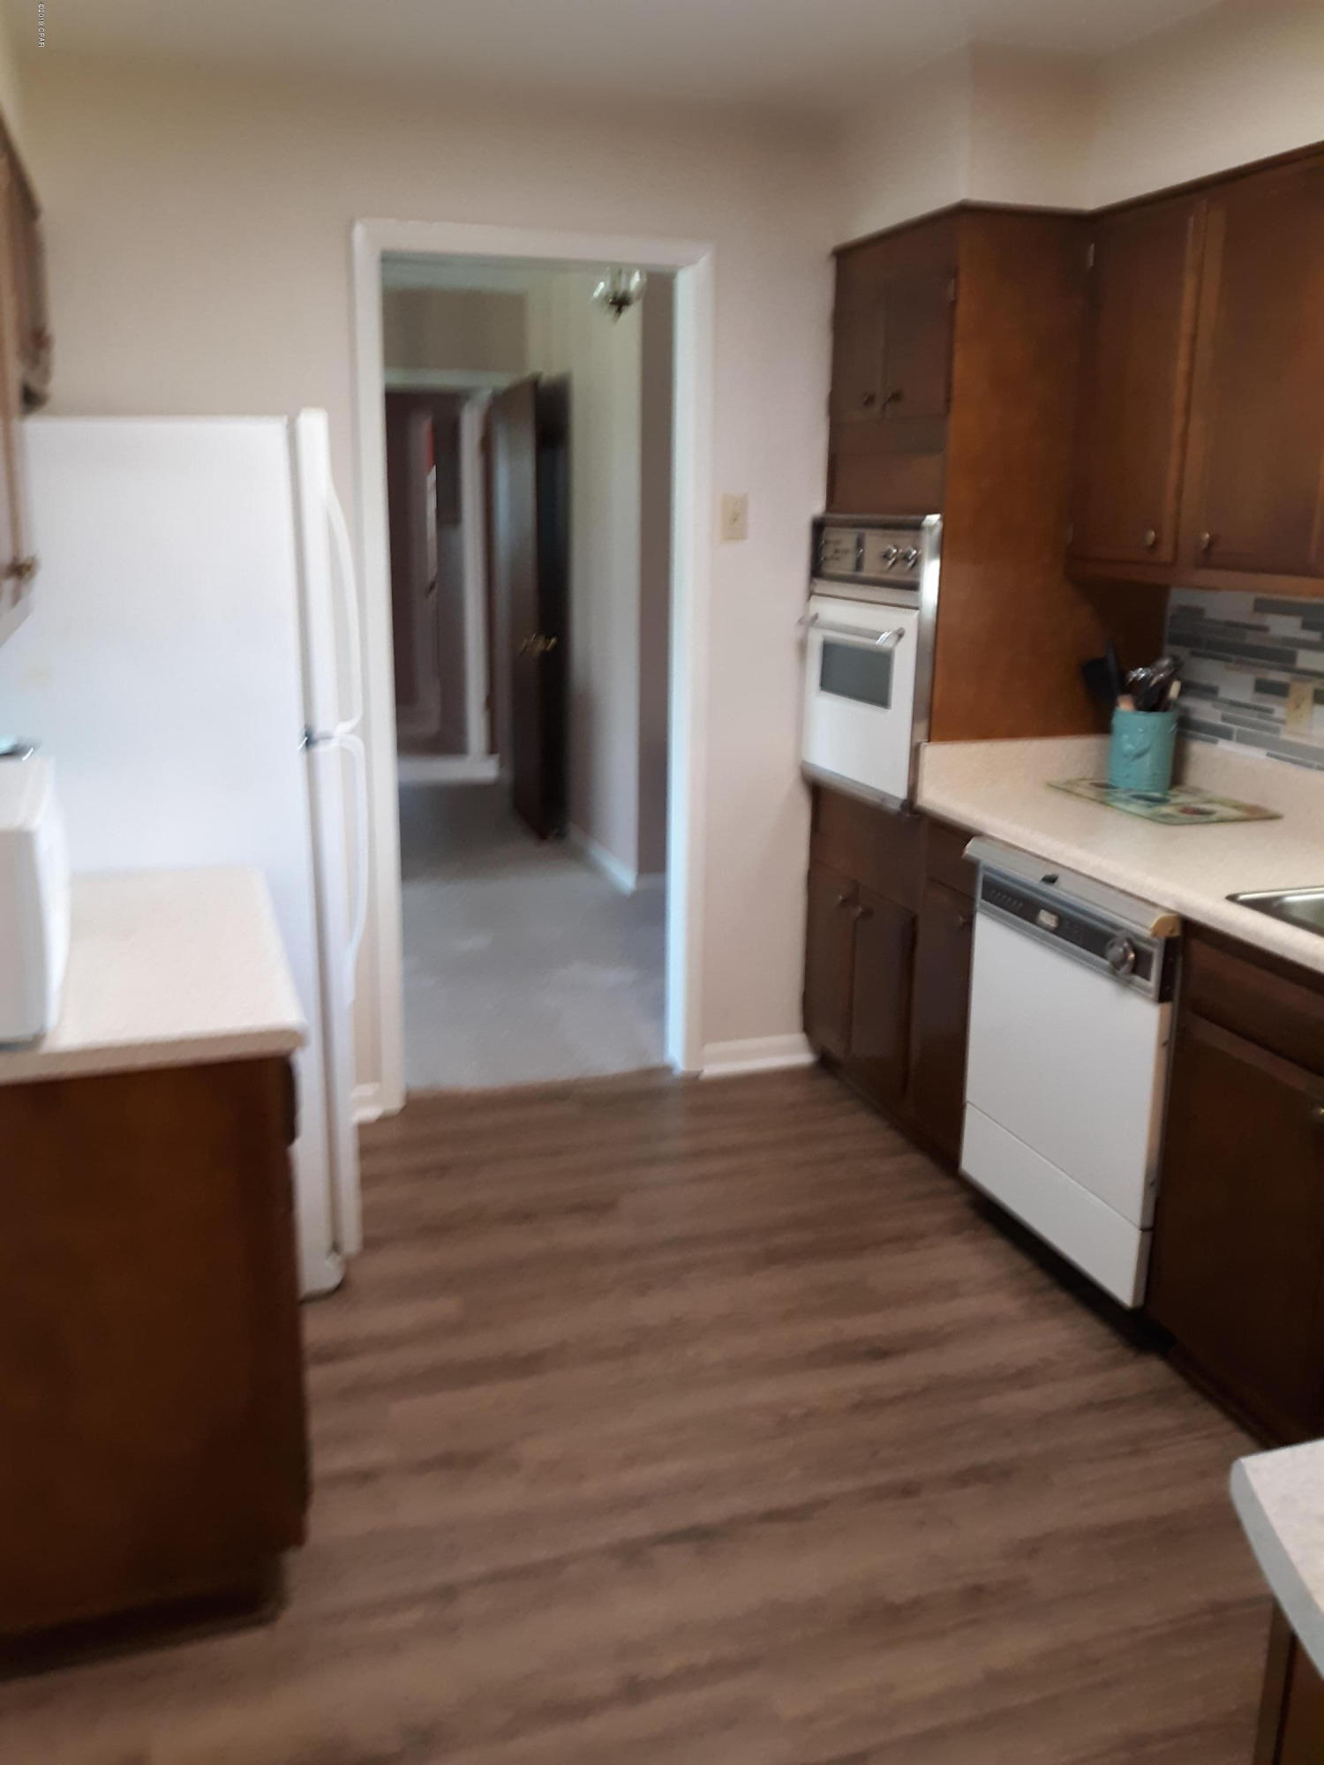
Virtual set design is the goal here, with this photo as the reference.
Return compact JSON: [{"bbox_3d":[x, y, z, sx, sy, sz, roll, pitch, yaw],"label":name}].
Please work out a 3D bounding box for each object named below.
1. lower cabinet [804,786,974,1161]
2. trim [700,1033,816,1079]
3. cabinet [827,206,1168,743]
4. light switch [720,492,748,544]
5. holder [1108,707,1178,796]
[{"bbox_3d":[0.810,0.188,3.606,0.588,0.828,0.844,-4,15,-18],"label":"lower cabinet"},{"bbox_3d":[0.259,0.476,3.945,0.330,0.095,0.022,-4,15,-18],"label":"trim"},{"bbox_3d":[0.785,-0.941,3.415,0.588,1.099,0.648,-4,15,-18],"label":"cabinet"},{"bbox_3d":[0.182,-0.912,3.566,0.072,0.116,0.012,-4,15,-18],"label":"light switch"},{"bbox_3d":[1.077,-0.301,3.200,0.135,0.175,0.135,-4,15,-18],"label":"holder"}]

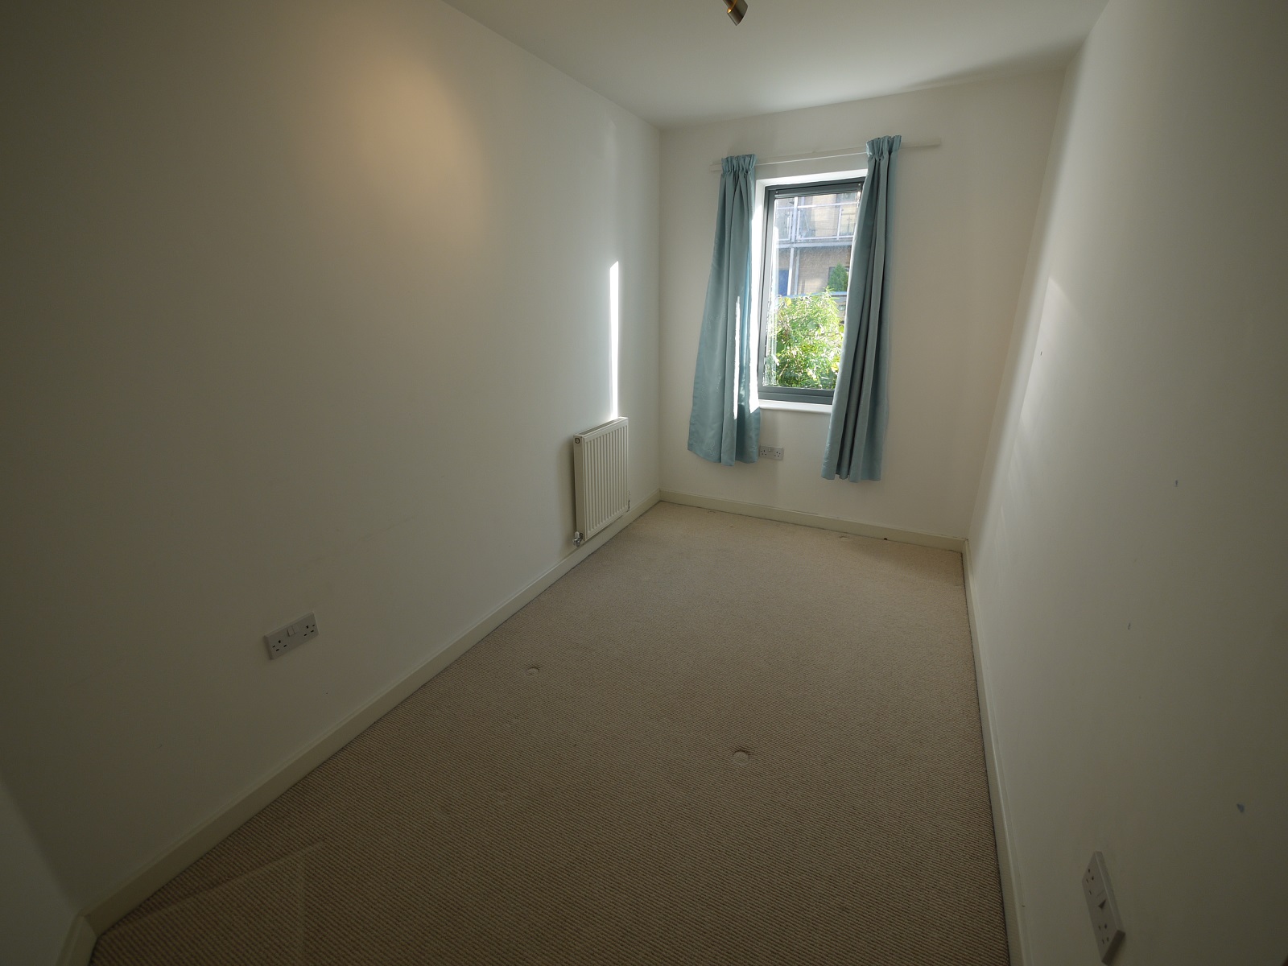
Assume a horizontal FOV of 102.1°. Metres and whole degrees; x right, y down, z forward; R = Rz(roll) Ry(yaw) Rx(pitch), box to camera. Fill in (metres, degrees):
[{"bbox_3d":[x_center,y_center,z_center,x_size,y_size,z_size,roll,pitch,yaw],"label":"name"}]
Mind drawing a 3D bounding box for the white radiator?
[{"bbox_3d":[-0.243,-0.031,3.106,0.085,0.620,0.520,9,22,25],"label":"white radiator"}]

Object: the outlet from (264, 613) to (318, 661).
[{"bbox_3d":[-1.101,0.478,1.634,0.011,0.086,0.147,9,22,25],"label":"outlet"}]

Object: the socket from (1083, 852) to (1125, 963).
[{"bbox_3d":[0.808,0.745,0.918,0.011,0.086,0.147,9,22,25],"label":"socket"}]

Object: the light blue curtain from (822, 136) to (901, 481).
[{"bbox_3d":[1.293,-0.893,2.940,0.360,1.840,0.150,9,22,25],"label":"light blue curtain"}]

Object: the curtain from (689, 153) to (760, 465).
[{"bbox_3d":[0.533,-1.024,3.326,0.520,1.840,0.150,9,22,25],"label":"curtain"}]

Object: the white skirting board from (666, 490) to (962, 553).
[{"bbox_3d":[1.027,0.238,3.596,2.050,0.080,0.022,9,22,25],"label":"white skirting board"}]

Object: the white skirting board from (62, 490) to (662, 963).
[{"bbox_3d":[-0.627,0.601,2.634,0.030,0.080,3.370,9,22,25],"label":"white skirting board"}]

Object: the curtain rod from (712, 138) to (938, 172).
[{"bbox_3d":[0.945,-1.800,2.879,1.215,0.034,0.040,9,22,25],"label":"curtain rod"}]

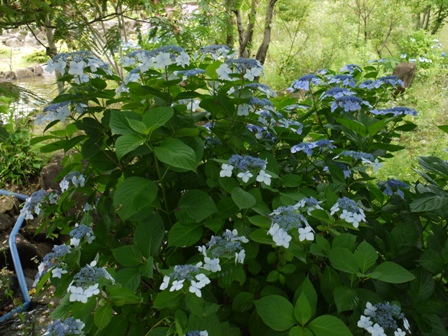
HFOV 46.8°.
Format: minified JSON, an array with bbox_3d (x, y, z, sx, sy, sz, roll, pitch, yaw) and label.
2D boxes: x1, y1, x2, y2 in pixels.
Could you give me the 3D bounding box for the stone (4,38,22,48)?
[{"bbox_3d":[-5.083,-3.006,12.500,0.450,0.260,0.350,-3,18,-11],"label":"stone"}]

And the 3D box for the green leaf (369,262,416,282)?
[{"bbox_3d":[0.459,0.287,1.420,0.126,0.025,0.078,7,44,3],"label":"green leaf"}]

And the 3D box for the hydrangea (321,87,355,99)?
[{"bbox_3d":[0.377,-0.251,1.720,0.110,0.042,0.100,0,17,0],"label":"hydrangea"}]

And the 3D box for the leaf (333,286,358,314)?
[{"bbox_3d":[0.312,0.338,1.330,0.065,0.070,0.020,3,-21,10],"label":"leaf"}]

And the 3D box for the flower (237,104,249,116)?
[{"bbox_3d":[0.058,-0.180,1.620,0.034,0.034,0.012,1,-6,3],"label":"flower"}]

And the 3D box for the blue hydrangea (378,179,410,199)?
[{"bbox_3d":[0.576,0.069,1.750,0.107,0.055,0.095,0,11,0],"label":"blue hydrangea"}]

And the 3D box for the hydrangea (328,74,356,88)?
[{"bbox_3d":[0.458,-0.334,2.000,0.108,0.054,0.100,0,11,0],"label":"hydrangea"}]

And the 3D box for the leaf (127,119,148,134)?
[{"bbox_3d":[-0.239,-0.113,1.430,0.080,0.020,0.045,36,62,13],"label":"leaf"}]

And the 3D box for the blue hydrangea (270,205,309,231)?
[{"bbox_3d":[0.165,0.124,1.300,0.100,0.050,0.090,0,29,0],"label":"blue hydrangea"}]

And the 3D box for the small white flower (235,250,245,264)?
[{"bbox_3d":[0.043,0.245,1.420,0.015,0.042,0.042,-20,0,39],"label":"small white flower"}]

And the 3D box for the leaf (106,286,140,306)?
[{"bbox_3d":[-0.233,0.298,1.200,0.078,0.036,0.045,0,17,0],"label":"leaf"}]

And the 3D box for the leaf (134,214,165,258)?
[{"bbox_3d":[-0.210,0.193,1.460,0.085,0.135,0.025,5,-28,-4],"label":"leaf"}]

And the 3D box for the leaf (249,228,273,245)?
[{"bbox_3d":[0.109,0.197,1.470,0.083,0.025,0.058,-13,43,-2],"label":"leaf"}]

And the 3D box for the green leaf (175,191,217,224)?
[{"bbox_3d":[-0.075,0.106,1.420,0.115,0.092,0.025,-1,-24,-3],"label":"green leaf"}]

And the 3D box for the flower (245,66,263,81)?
[{"bbox_3d":[0.084,-0.270,1.480,0.050,0.045,0.015,-3,11,-10],"label":"flower"}]

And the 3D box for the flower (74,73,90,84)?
[{"bbox_3d":[-0.410,-0.259,1.500,0.046,0.036,0.020,-1,11,-6],"label":"flower"}]

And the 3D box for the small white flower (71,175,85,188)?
[{"bbox_3d":[-0.417,0.039,1.480,0.036,0.038,0.016,-4,-5,-12],"label":"small white flower"}]

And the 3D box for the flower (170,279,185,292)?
[{"bbox_3d":[-0.117,0.295,1.300,0.035,0.034,0.014,2,-16,6],"label":"flower"}]

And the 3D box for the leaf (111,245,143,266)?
[{"bbox_3d":[-0.256,0.233,1.380,0.082,0.065,0.018,-1,-26,-3],"label":"leaf"}]

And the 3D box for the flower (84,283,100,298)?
[{"bbox_3d":[-0.324,0.303,1.280,0.037,0.035,0.013,0,-14,0],"label":"flower"}]

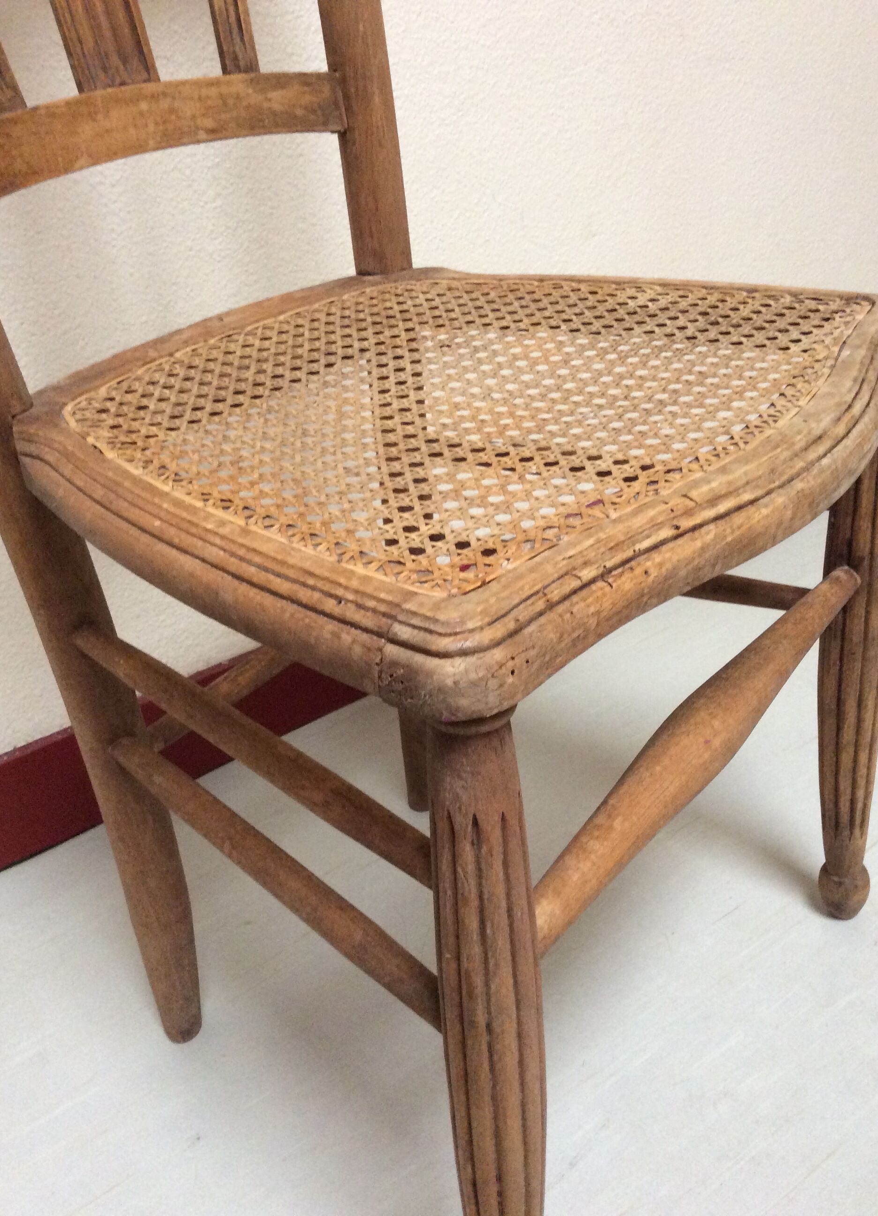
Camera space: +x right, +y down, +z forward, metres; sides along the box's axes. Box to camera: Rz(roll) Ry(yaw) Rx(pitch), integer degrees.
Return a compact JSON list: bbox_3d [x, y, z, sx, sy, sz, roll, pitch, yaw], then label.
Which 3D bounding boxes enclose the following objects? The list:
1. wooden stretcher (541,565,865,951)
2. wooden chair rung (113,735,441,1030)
[{"bbox_3d":[0.130,0.055,0.528,0.035,0.035,0.330,17,37,35],"label":"wooden stretcher"},{"bbox_3d":[-0.079,0.119,0.522,0.020,0.020,0.261,-28,36,-34],"label":"wooden chair rung"}]

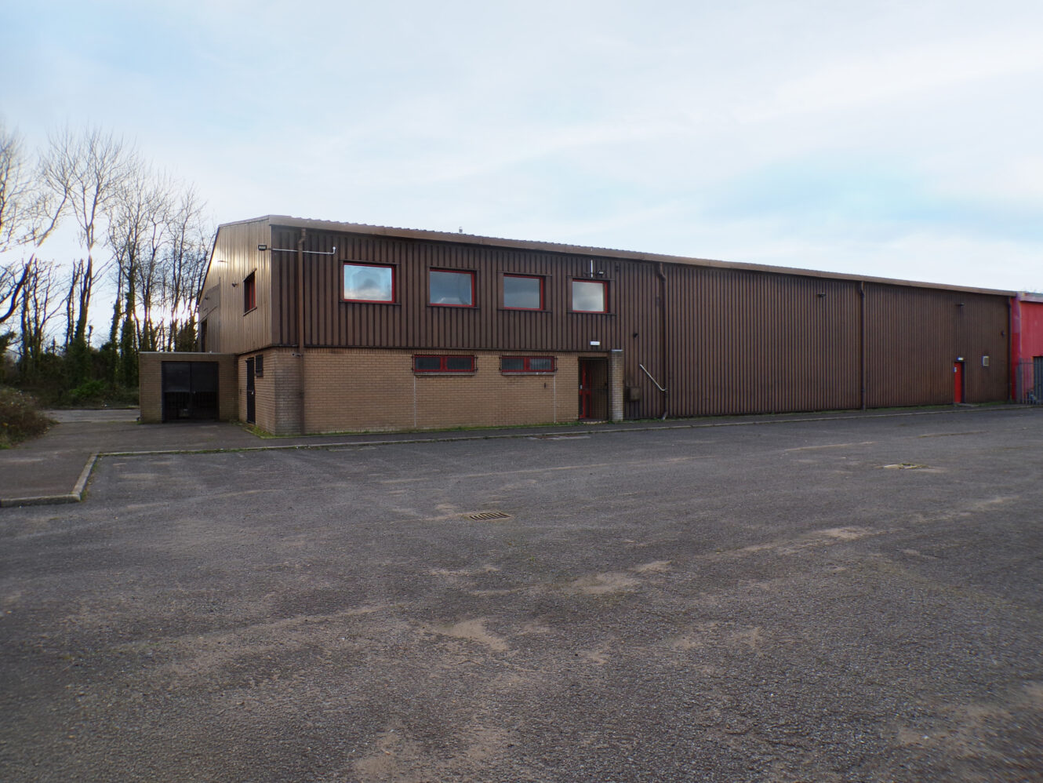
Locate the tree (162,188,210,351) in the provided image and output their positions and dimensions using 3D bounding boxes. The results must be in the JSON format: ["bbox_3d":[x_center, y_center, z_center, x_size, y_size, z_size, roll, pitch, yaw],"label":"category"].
[{"bbox_3d":[-25.117,-7.250,53.930,4.000,15.991,4.000,-1,1,-25],"label":"tree"}]

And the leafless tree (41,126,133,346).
[{"bbox_3d":[-27.405,-7.922,45.423,5.800,17.540,5.800,-1,1,-31],"label":"leafless tree"}]

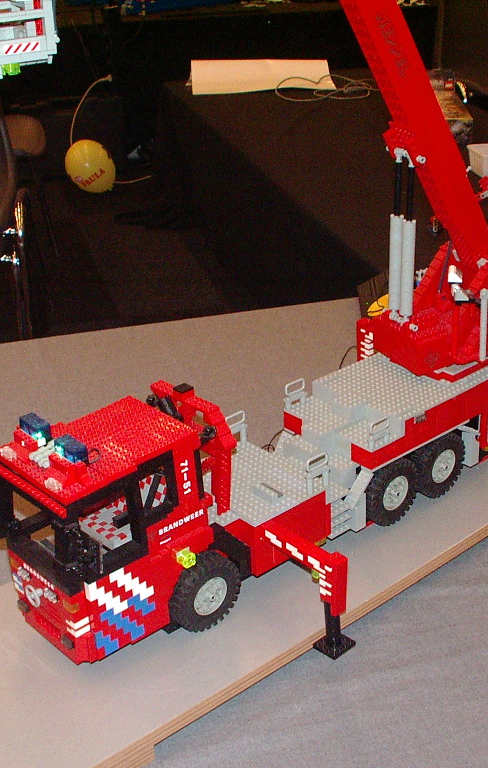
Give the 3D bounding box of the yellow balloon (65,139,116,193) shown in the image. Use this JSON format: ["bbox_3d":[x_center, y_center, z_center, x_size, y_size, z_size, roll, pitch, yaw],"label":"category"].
[{"bbox_3d":[-0.649,-0.920,4.738,0.200,0.249,0.200,-38,33,1],"label":"yellow balloon"}]

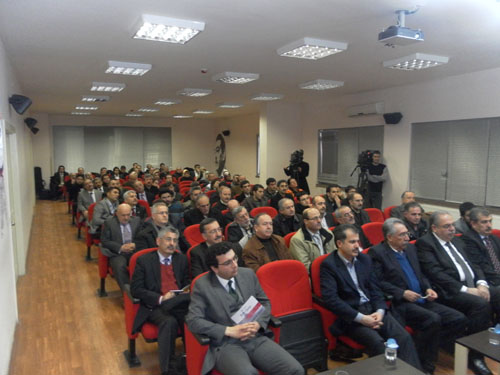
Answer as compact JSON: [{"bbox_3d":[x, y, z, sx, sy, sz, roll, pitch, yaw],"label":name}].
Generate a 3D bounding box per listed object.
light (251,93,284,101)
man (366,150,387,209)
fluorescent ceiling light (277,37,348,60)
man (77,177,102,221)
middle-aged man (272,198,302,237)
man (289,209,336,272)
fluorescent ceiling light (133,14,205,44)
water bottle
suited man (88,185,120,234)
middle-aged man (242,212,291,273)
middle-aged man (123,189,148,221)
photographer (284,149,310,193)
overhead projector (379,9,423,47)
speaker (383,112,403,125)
[{"bbox_3d":[0.386,-2.143,9.664,0.610,0.075,0.610,-3,6,-27],"label":"light"},{"bbox_3d":[2.654,0.144,8.527,0.480,1.790,0.350,1,5,11],"label":"man"},{"bbox_3d":[0.751,-1.684,4.950,0.610,0.075,0.610,-3,6,-27],"label":"fluorescent ceiling light"},{"bbox_3d":[-3.305,0.469,8.419,0.560,1.220,0.800,-3,6,-27],"label":"man"},{"bbox_3d":[0.600,0.763,5.259,0.560,1.200,0.820,-3,6,-27],"label":"middle-aged man"},{"bbox_3d":[0.790,0.851,4.339,0.560,1.200,0.820,-3,6,-27],"label":"man"},{"bbox_3d":[-0.862,-1.601,4.141,0.610,0.075,0.610,-3,6,-27],"label":"fluorescent ceiling light"},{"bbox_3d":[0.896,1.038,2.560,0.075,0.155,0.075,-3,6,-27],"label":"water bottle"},{"bbox_3d":[-2.207,0.626,6.387,0.560,1.280,0.780,-3,6,-27],"label":"suited man"},{"bbox_3d":[0.190,0.880,3.613,0.560,1.260,0.820,-3,6,-27],"label":"middle-aged man"},{"bbox_3d":[-1.643,0.686,5.813,0.550,1.260,0.780,-3,6,-27],"label":"middle-aged man"},{"bbox_3d":[1.191,0.013,9.853,0.620,1.800,0.500,-1,6,-7],"label":"photographer"},{"bbox_3d":[1.494,-1.576,3.978,0.360,0.270,0.230,-3,6,-27],"label":"overhead projector"},{"bbox_3d":[3.076,-1.484,8.700,0.240,0.230,0.340,-16,12,-25],"label":"speaker"}]

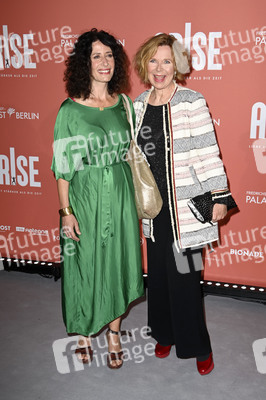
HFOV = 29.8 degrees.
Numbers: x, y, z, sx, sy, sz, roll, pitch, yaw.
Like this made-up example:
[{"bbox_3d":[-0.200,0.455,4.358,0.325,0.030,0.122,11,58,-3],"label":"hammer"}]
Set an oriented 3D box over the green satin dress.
[{"bbox_3d":[-0.161,0.101,2.623,0.510,1.290,0.370,0,16,-5],"label":"green satin dress"}]

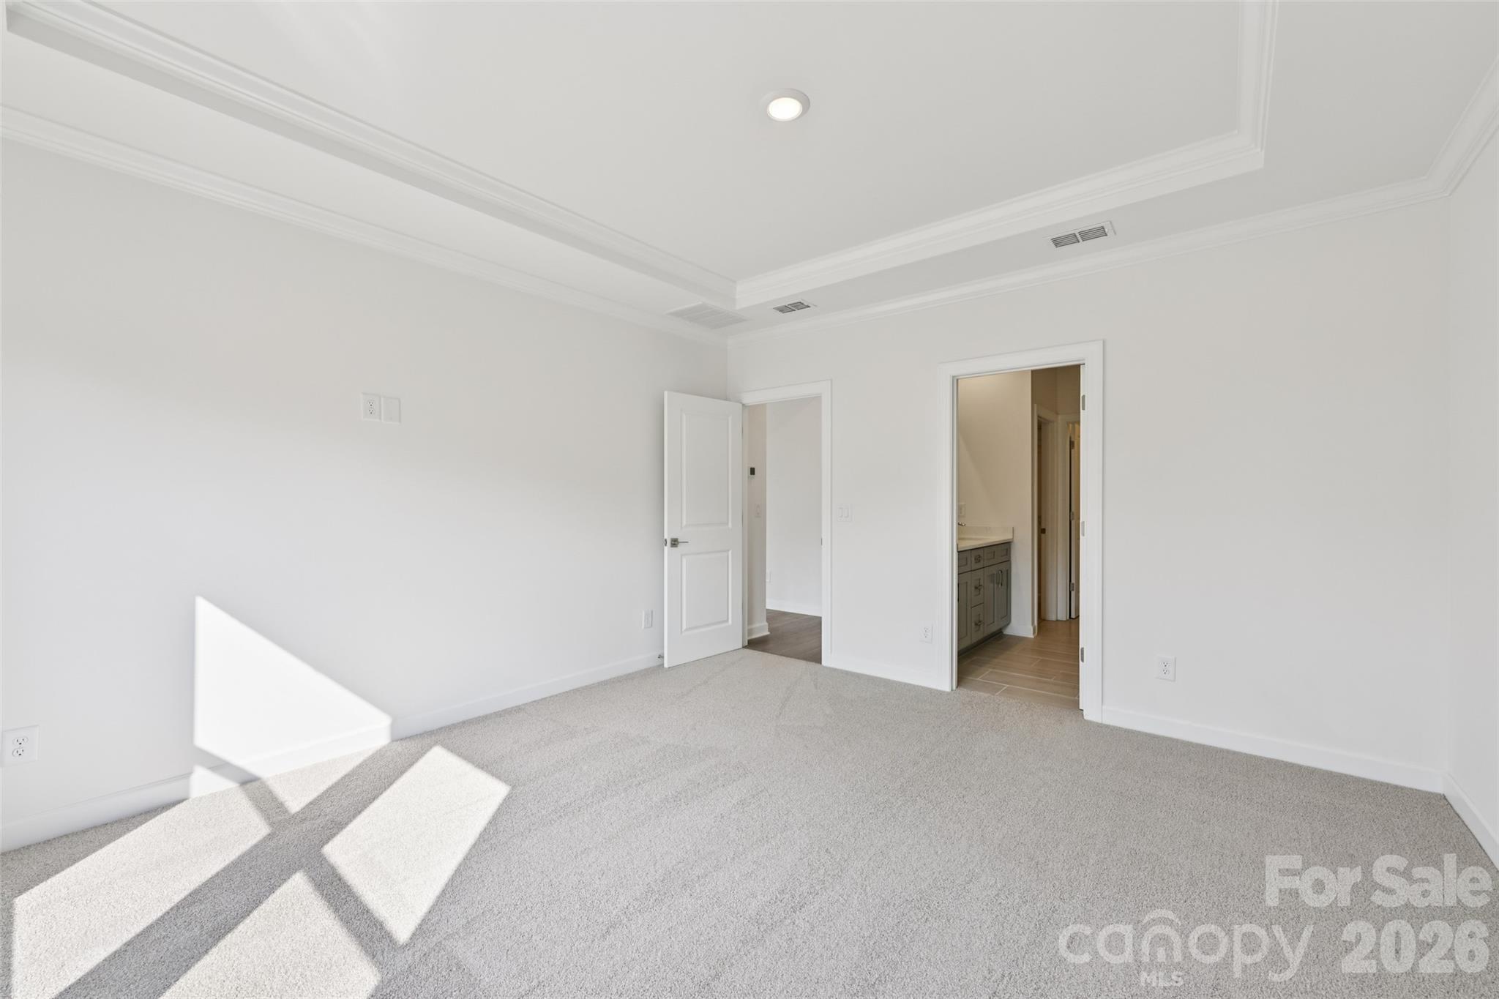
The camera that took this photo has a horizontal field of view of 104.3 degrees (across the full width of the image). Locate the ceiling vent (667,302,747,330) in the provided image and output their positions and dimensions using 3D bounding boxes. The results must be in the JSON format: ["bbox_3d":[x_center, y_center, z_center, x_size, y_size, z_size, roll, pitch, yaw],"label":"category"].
[{"bbox_3d":[-0.312,-1.358,4.346,0.409,0.020,0.514,0,0,39],"label":"ceiling vent"}]

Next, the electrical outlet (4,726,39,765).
[{"bbox_3d":[-2.628,0.891,2.101,0.010,0.126,0.081,0,0,39],"label":"electrical outlet"}]

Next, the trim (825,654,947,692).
[{"bbox_3d":[0.934,1.203,4.096,0.891,0.090,0.016,0,0,39],"label":"trim"}]

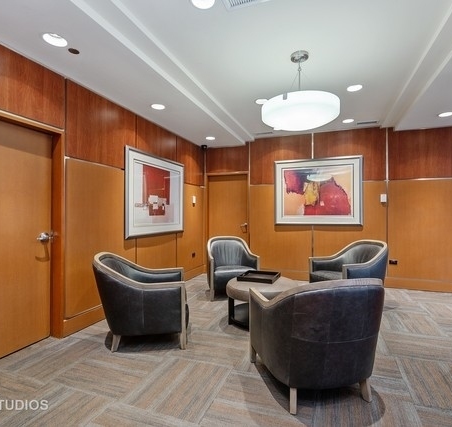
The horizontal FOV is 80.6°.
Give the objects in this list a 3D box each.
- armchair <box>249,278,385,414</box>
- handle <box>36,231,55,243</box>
[{"bbox_3d":[0.635,0.818,1.922,0.710,0.845,0.870,0,0,-12],"label":"armchair"},{"bbox_3d":[-1.747,0.226,2.557,0.075,0.075,0.150,0,0,22],"label":"handle"}]

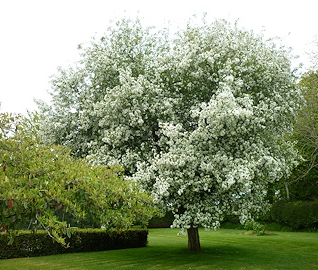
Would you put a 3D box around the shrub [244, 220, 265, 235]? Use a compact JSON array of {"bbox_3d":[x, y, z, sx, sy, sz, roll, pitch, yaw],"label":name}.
[{"bbox_3d":[6.817,6.603,24.626,1.550,1.100,1.500,0,-13,0],"label":"shrub"}]

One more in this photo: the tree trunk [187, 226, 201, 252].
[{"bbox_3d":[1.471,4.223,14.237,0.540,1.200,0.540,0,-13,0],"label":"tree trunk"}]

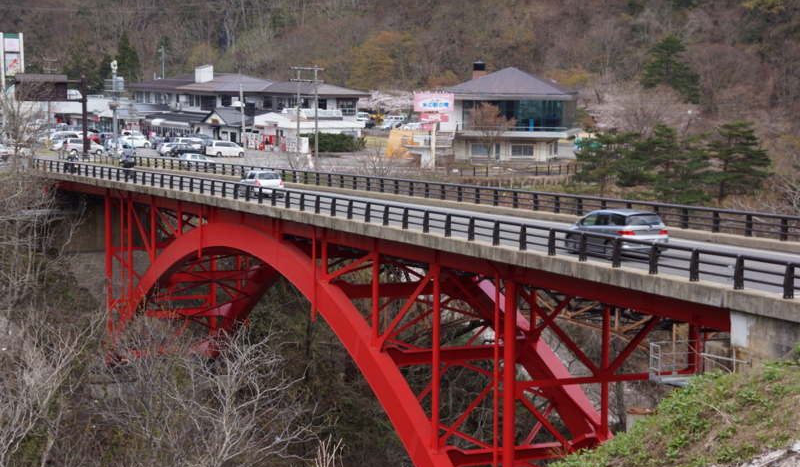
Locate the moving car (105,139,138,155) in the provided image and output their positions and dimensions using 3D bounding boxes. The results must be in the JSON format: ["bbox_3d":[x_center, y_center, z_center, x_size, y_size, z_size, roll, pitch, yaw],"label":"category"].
[{"bbox_3d":[-32.594,-9.971,182.000,1.670,1.500,3.700,5,7,40],"label":"moving car"}]

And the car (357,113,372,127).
[{"bbox_3d":[-6.873,-20.856,285.000,4.600,2.100,1.800,0,5,-10],"label":"car"}]

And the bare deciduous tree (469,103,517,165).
[{"bbox_3d":[9.734,-10.356,164.000,5.100,6.900,4.900,1,5,0],"label":"bare deciduous tree"}]

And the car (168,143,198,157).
[{"bbox_3d":[-24.323,-9.477,178.000,3.600,1.480,1.500,-3,6,-35],"label":"car"}]

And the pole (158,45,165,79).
[{"bbox_3d":[-35.200,-21.002,230.000,0.900,13.500,0.500,1,5,0],"label":"pole"}]

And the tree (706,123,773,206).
[{"bbox_3d":[26.416,-5.602,121.000,5.000,6.400,5.200,0,6,0],"label":"tree"}]

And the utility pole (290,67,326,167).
[{"bbox_3d":[-8.417,-9.858,140.000,3.200,10.500,0.600,0,6,0],"label":"utility pole"}]

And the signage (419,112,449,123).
[{"bbox_3d":[3.434,-11.755,158.000,3.100,0.870,0.300,2,5,10],"label":"signage"}]

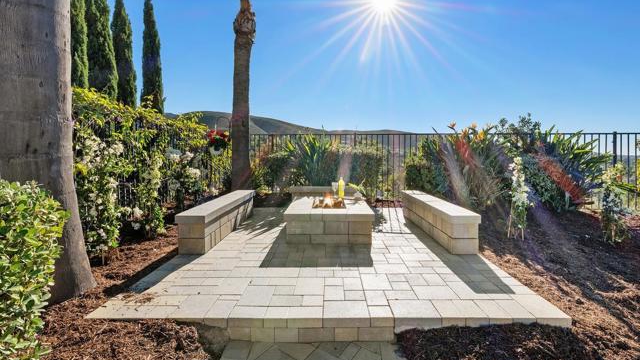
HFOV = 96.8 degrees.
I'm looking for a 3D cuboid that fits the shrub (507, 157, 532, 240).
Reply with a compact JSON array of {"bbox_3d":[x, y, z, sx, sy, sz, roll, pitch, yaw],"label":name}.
[{"bbox_3d":[2.394,0.223,3.420,0.260,0.970,0.260,0,5,1],"label":"shrub"}]

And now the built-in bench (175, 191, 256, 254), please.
[{"bbox_3d":[-1.309,0.469,3.992,0.310,0.387,2.170,0,5,1],"label":"built-in bench"}]

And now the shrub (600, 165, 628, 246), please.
[{"bbox_3d":[3.444,0.275,3.330,0.250,0.930,0.250,0,5,1],"label":"shrub"}]

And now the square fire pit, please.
[{"bbox_3d":[0.121,0.509,3.789,1.030,0.345,1.100,0,5,1],"label":"square fire pit"}]

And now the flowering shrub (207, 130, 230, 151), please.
[{"bbox_3d":[-1.857,-0.704,5.200,0.420,0.430,0.400,0,5,1],"label":"flowering shrub"}]

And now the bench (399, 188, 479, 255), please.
[{"bbox_3d":[1.560,0.470,3.982,0.305,0.387,2.150,0,5,1],"label":"bench"}]

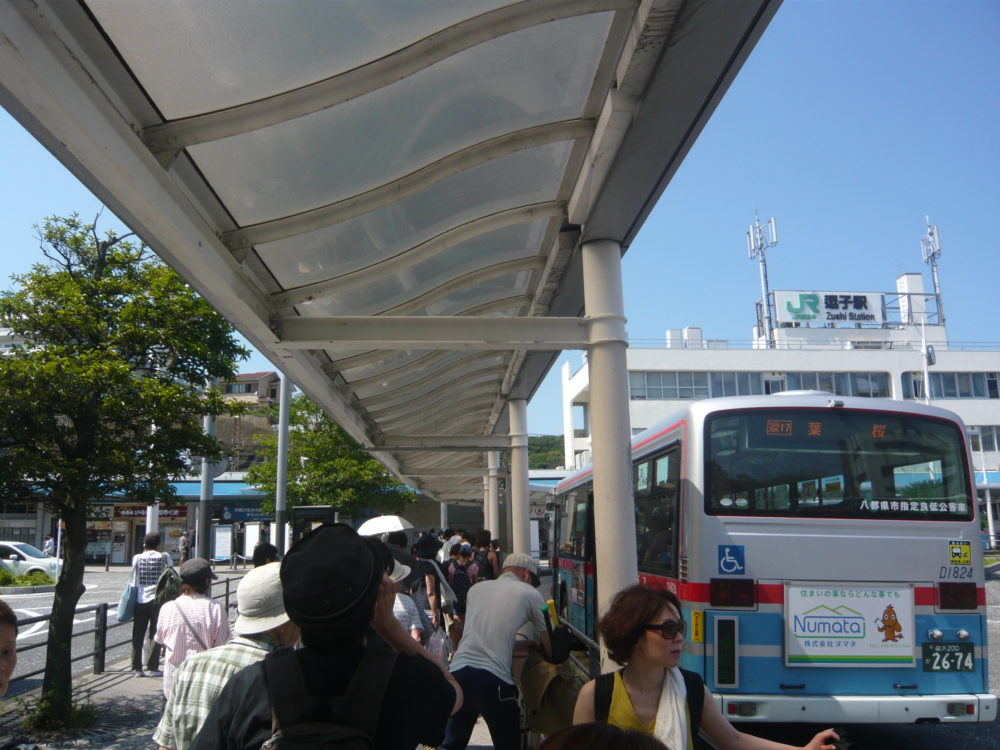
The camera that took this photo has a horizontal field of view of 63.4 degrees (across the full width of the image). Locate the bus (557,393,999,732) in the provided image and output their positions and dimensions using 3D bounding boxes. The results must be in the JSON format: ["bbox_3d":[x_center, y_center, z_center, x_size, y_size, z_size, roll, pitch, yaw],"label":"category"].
[{"bbox_3d":[2.557,2.569,11.657,2.500,3.030,10.300,1,-12,-3],"label":"bus"}]

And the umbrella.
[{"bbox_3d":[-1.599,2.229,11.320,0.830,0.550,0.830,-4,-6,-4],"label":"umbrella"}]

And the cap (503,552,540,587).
[{"bbox_3d":[0.119,1.053,4.389,0.185,0.145,0.260,-12,-44,42],"label":"cap"}]

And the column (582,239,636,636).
[{"bbox_3d":[0.779,0.836,5.538,0.275,3.700,0.275,-1,-12,-3],"label":"column"}]

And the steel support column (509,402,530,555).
[{"bbox_3d":[0.321,2.186,12.035,0.275,3.660,0.275,-1,-12,-3],"label":"steel support column"}]

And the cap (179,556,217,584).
[{"bbox_3d":[-1.766,1.142,4.738,0.260,0.150,0.185,17,-20,-42],"label":"cap"}]

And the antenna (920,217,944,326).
[{"bbox_3d":[29.065,-6.953,53.935,1.300,7.690,1.200,0,-12,-8],"label":"antenna"}]

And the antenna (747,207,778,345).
[{"bbox_3d":[17.539,-6.368,53.253,1.900,9.500,1.500,0,-12,-8],"label":"antenna"}]

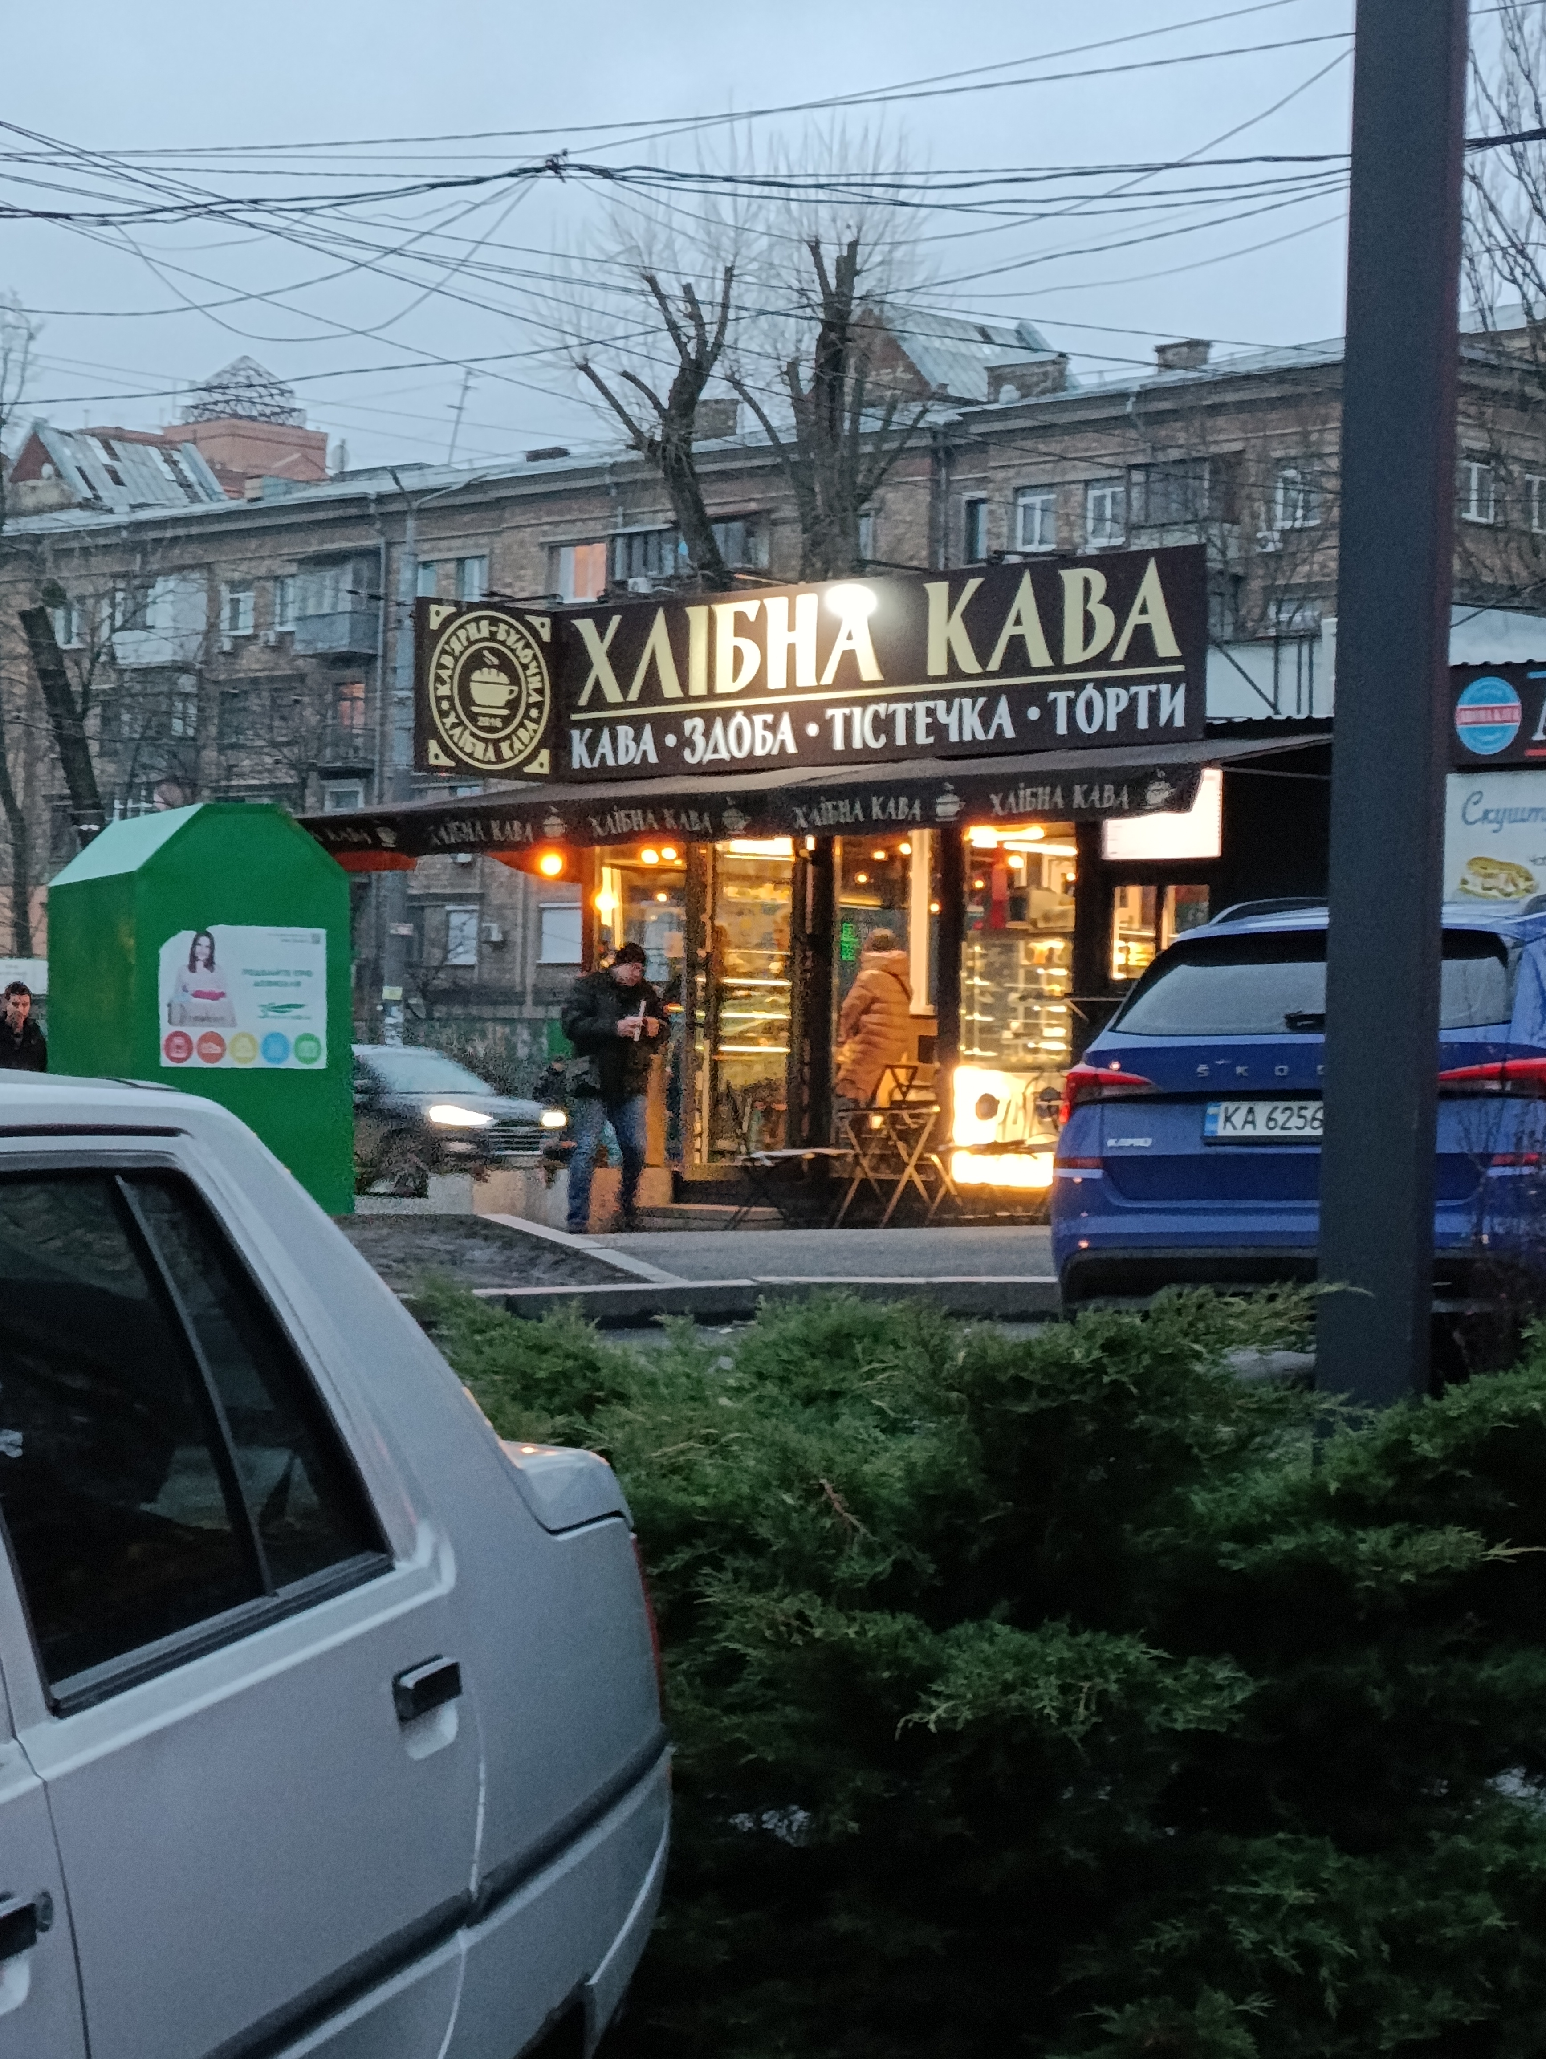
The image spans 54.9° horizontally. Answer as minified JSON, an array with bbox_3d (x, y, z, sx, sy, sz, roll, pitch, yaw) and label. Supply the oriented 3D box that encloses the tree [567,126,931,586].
[{"bbox_3d":[-0.260,-4.200,15.900,3.600,10.400,3.300,1,2,18],"label":"tree"}]

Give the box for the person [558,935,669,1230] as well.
[{"bbox_3d":[-0.984,0.364,9.100,0.540,1.770,0.440,0,2,-38],"label":"person"}]

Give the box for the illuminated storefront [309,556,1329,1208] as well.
[{"bbox_3d":[0.400,-0.740,9.600,5.800,3.900,2.900,1,2,18],"label":"illuminated storefront"}]

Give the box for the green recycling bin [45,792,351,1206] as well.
[{"bbox_3d":[-3.420,-0.110,8.850,1.240,2.370,1.420,0,2,-41],"label":"green recycling bin"}]

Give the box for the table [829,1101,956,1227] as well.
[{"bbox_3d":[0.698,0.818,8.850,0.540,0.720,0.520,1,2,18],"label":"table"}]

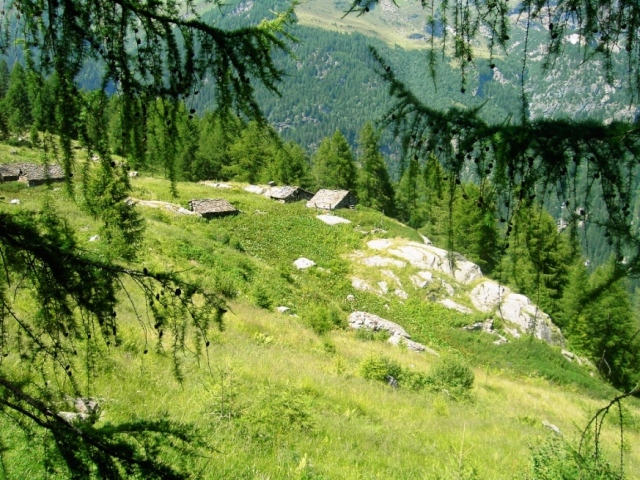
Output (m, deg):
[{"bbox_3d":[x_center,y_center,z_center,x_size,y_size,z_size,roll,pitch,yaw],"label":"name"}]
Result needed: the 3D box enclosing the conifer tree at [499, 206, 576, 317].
[{"bbox_3d":[16.883,2.202,50.000,5.900,10.000,5.700,0,14,0],"label":"conifer tree"}]

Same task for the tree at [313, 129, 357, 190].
[{"bbox_3d":[2.062,-10.734,92.000,6.200,10.000,6.000,0,14,0],"label":"tree"}]

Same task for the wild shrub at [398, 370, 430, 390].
[{"bbox_3d":[3.286,4.850,22.500,1.100,0.720,0.950,0,14,0],"label":"wild shrub"}]

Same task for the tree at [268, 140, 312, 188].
[{"bbox_3d":[-4.604,-11.472,101.000,6.800,8.500,6.500,-1,12,0],"label":"tree"}]

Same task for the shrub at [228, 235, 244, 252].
[{"bbox_3d":[-6.968,0.292,54.000,1.340,1.350,1.250,-1,12,0],"label":"shrub"}]

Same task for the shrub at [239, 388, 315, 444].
[{"bbox_3d":[-0.941,3.819,14.000,1.600,1.000,1.350,-1,12,0],"label":"shrub"}]

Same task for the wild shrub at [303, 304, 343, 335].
[{"bbox_3d":[0.108,3.440,28.000,1.700,1.100,1.500,-1,12,0],"label":"wild shrub"}]

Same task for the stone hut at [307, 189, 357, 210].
[{"bbox_3d":[1.808,-5.633,90.000,4.700,2.750,6.000,7,14,32],"label":"stone hut"}]

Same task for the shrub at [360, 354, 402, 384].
[{"bbox_3d":[1.996,4.170,21.000,1.350,0.820,1.150,-1,12,0],"label":"shrub"}]

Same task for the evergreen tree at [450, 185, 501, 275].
[{"bbox_3d":[14.658,-0.613,61.000,4.800,10.000,4.700,0,14,0],"label":"evergreen tree"}]

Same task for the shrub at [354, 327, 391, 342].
[{"bbox_3d":[2.393,4.331,29.500,1.600,0.750,1.200,0,14,0],"label":"shrub"}]

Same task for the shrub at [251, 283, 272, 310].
[{"bbox_3d":[-2.893,2.794,32.000,1.100,1.350,1.050,0,14,0],"label":"shrub"}]

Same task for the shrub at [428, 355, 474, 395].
[{"bbox_3d":[4.064,4.172,20.000,1.420,1.080,1.300,-1,12,0],"label":"shrub"}]

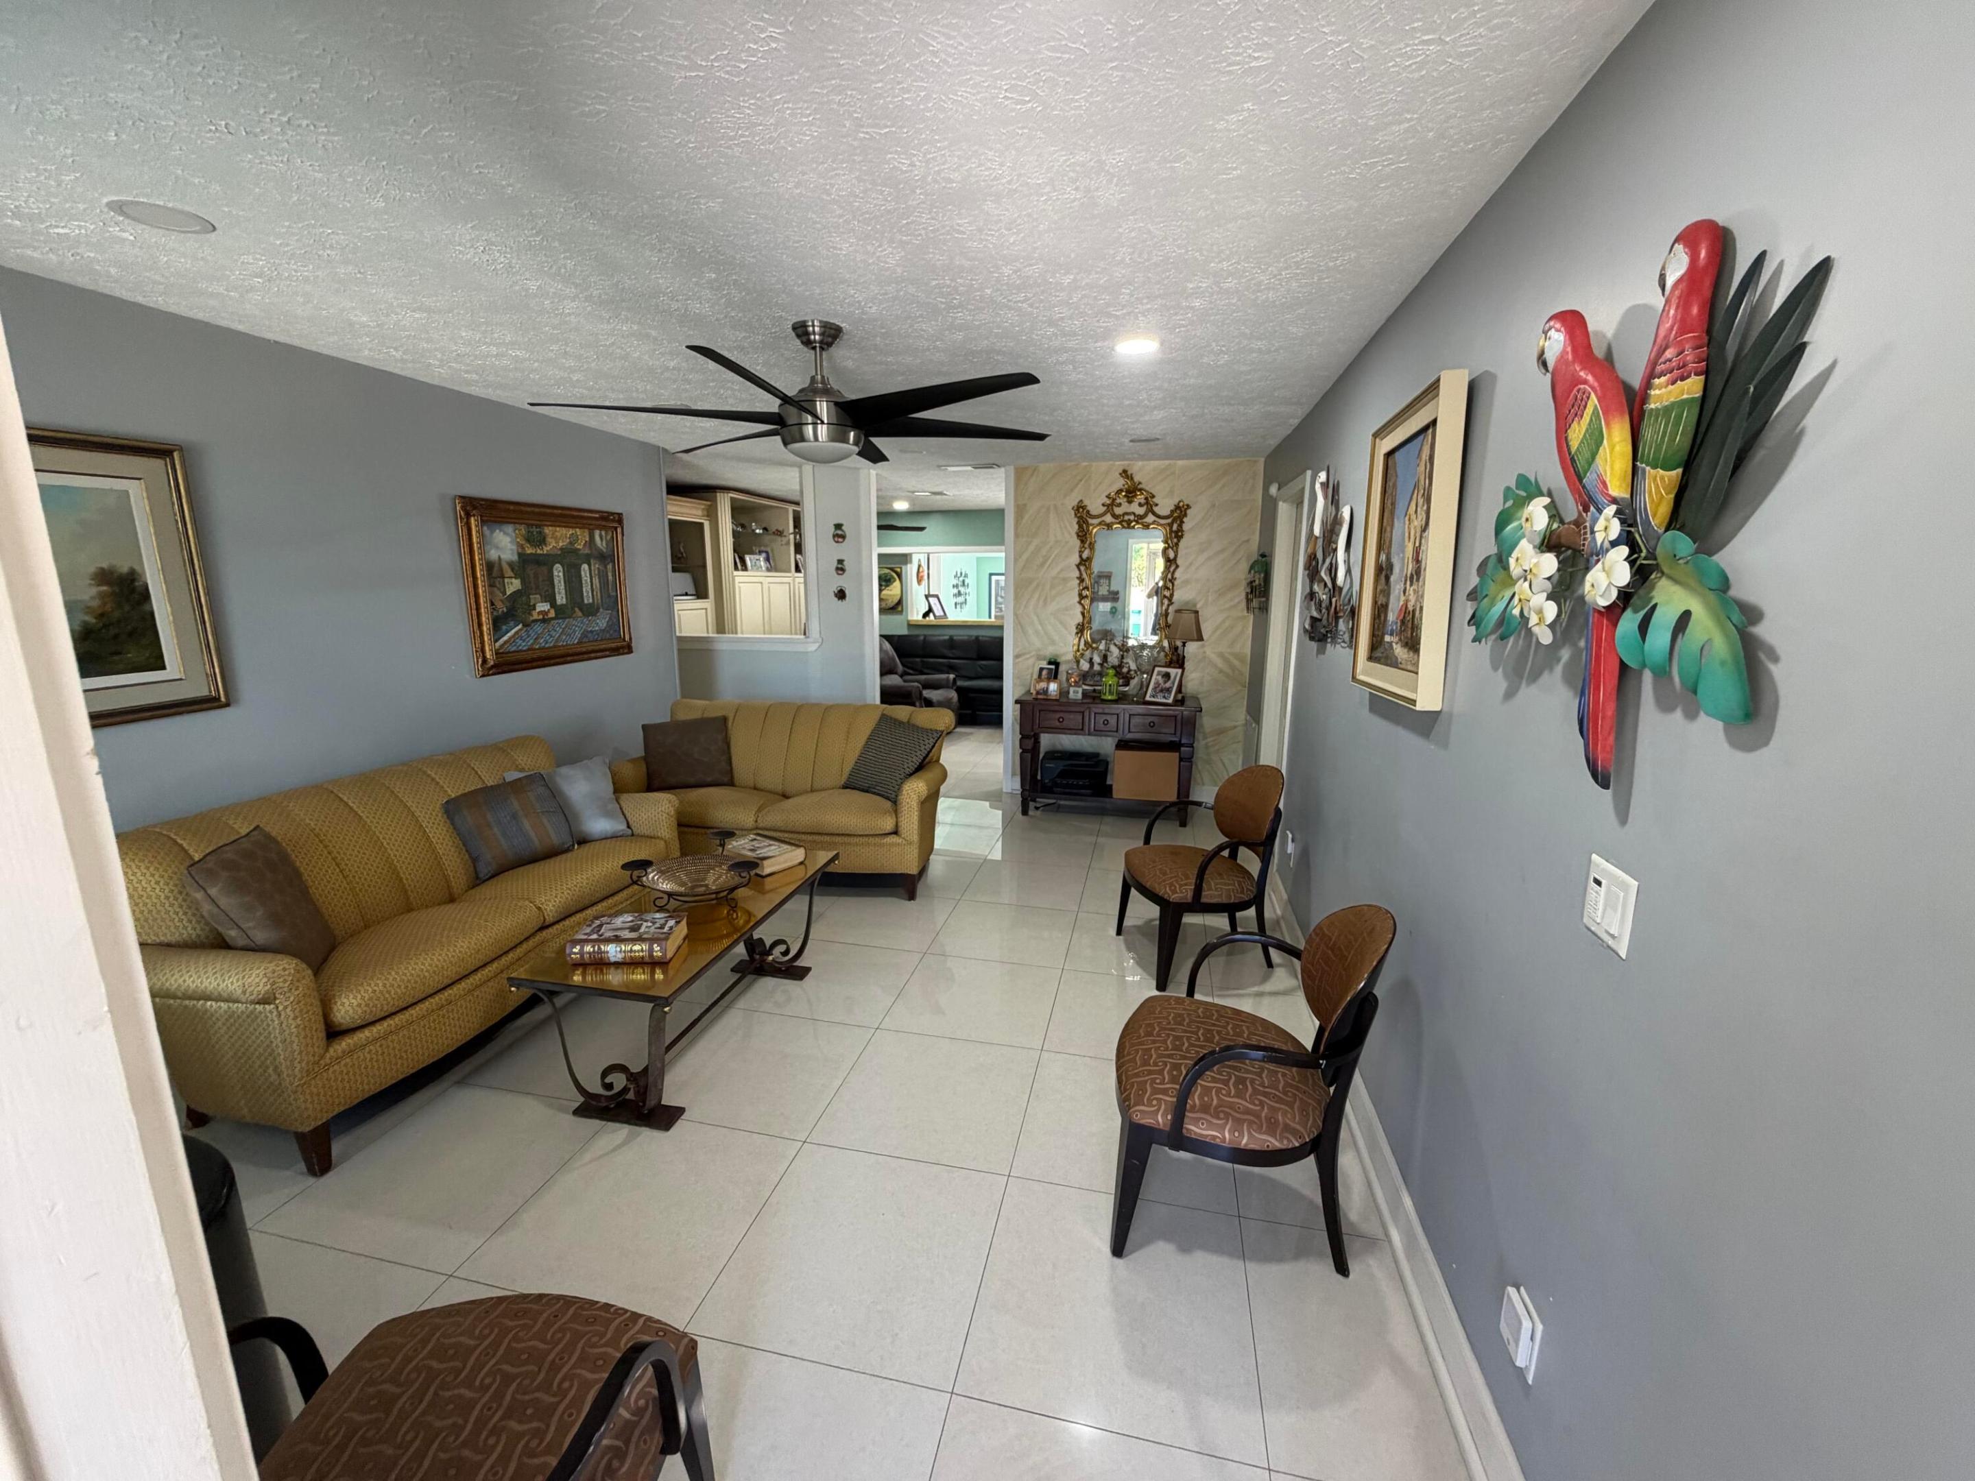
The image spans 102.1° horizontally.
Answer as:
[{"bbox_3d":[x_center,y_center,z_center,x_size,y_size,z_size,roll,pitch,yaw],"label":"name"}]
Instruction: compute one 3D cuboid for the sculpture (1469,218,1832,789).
[{"bbox_3d":[0.876,-0.292,1.196,0.133,0.684,0.792,3,12,12],"label":"sculpture"}]

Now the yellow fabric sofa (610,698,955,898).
[{"bbox_3d":[-1.082,0.292,4.420,1.760,0.840,0.820,2,12,7],"label":"yellow fabric sofa"}]

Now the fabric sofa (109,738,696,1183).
[{"bbox_3d":[-1.997,0.588,2.949,0.944,0.847,1.730,3,12,13],"label":"fabric sofa"}]

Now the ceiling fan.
[{"bbox_3d":[-0.570,-1.163,2.711,1.670,0.455,1.760,3,12,12],"label":"ceiling fan"}]

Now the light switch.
[{"bbox_3d":[0.889,0.237,1.147,0.012,0.114,0.119,3,12,12],"label":"light switch"}]

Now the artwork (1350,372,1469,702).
[{"bbox_3d":[1.118,-0.499,2.155,0.058,0.759,0.653,1,11,13],"label":"artwork"}]

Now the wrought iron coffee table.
[{"bbox_3d":[-0.976,0.808,2.825,0.490,0.484,1.222,3,12,12],"label":"wrought iron coffee table"}]

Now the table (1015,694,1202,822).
[{"bbox_3d":[0.816,0.115,5.407,1.190,0.800,0.410,3,12,12],"label":"table"}]

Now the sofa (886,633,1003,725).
[{"bbox_3d":[-0.483,-0.716,9.044,1.875,0.944,0.938,3,12,12],"label":"sofa"}]

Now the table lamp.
[{"bbox_3d":[1.284,-0.545,5.209,0.224,0.617,0.224,3,12,12],"label":"table lamp"}]

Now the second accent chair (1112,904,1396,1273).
[{"bbox_3d":[0.626,0.799,2.016,0.587,0.859,0.605,4,12,15],"label":"second accent chair"}]

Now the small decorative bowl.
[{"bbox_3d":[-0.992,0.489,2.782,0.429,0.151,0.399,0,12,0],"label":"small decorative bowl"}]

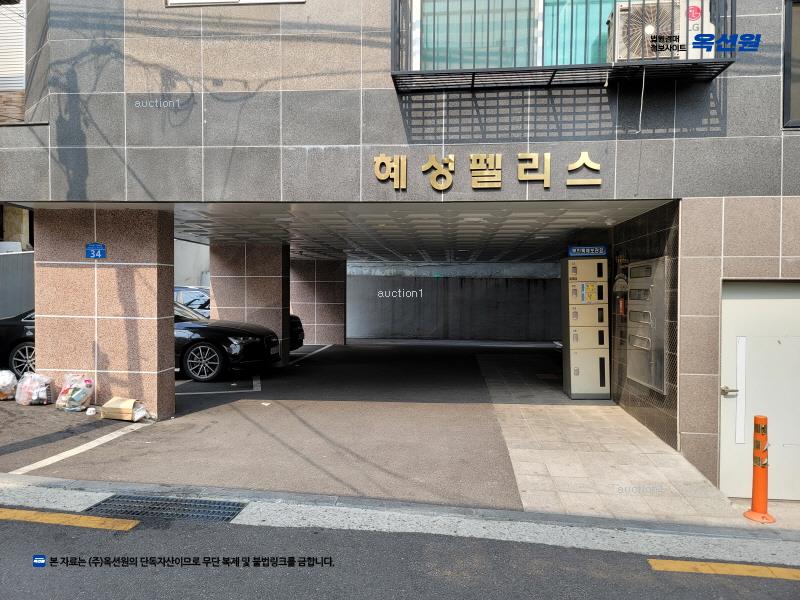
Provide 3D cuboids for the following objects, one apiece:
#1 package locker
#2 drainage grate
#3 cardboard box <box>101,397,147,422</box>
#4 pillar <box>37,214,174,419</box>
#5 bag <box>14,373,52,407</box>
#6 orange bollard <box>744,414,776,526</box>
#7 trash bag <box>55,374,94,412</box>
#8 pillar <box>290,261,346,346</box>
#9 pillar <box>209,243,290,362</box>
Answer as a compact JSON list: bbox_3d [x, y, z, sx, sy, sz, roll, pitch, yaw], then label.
[{"bbox_3d":[2.700,0.414,8.400,0.540,1.960,0.500,0,1,3],"label":"package locker"},{"bbox_3d":[-1.680,1.525,4.190,1.050,0.050,0.370,0,1,5],"label":"drainage grate"},{"bbox_3d":[-2.975,1.155,6.150,0.380,0.165,0.320,0,1,5],"label":"cardboard box"},{"bbox_3d":[-3.327,0.159,6.570,1.410,2.310,0.420,0,1,5],"label":"pillar"},{"bbox_3d":[-3.977,0.969,6.270,0.380,0.360,0.320,0,1,5],"label":"bag"},{"bbox_3d":[2.720,1.265,4.360,0.245,0.765,0.245,0,1,5],"label":"orange bollard"},{"bbox_3d":[-3.487,0.993,6.200,0.390,0.370,0.320,0,1,5],"label":"trash bag"},{"bbox_3d":[-2.260,0.064,16.260,1.500,2.360,0.450,0,1,5],"label":"pillar"},{"bbox_3d":[-2.860,0.083,11.050,1.390,2.290,0.450,0,1,5],"label":"pillar"}]

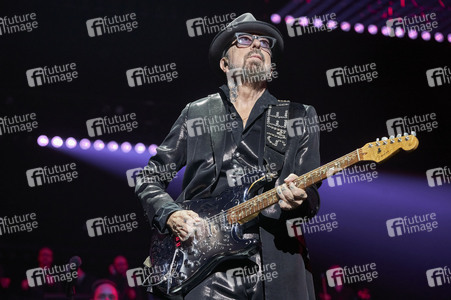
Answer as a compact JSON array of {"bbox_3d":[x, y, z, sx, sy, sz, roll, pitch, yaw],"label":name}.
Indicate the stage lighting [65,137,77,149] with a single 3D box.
[{"bbox_3d":[-2.446,-0.113,19.906,0.180,0.180,0.180,2,-9,-14],"label":"stage lighting"}]

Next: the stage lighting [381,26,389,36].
[{"bbox_3d":[1.962,-1.458,15.400,0.140,0.140,0.140,-2,-12,7],"label":"stage lighting"}]

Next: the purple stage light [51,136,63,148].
[{"bbox_3d":[-2.660,-0.122,19.835,0.180,0.180,0.180,2,-9,-14],"label":"purple stage light"}]

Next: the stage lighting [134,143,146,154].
[{"bbox_3d":[-1.372,-0.021,20.251,0.180,0.180,0.180,2,-9,-14],"label":"stage lighting"}]

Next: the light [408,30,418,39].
[{"bbox_3d":[2.328,-1.430,15.500,0.140,0.140,0.140,-2,-12,9],"label":"light"}]

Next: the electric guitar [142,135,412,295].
[{"bbox_3d":[0.164,0.158,3.835,0.975,0.325,0.063,-27,-43,23],"label":"electric guitar"}]

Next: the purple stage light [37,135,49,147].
[{"bbox_3d":[-2.875,-0.139,19.765,0.180,0.180,0.180,2,-9,-14],"label":"purple stage light"}]

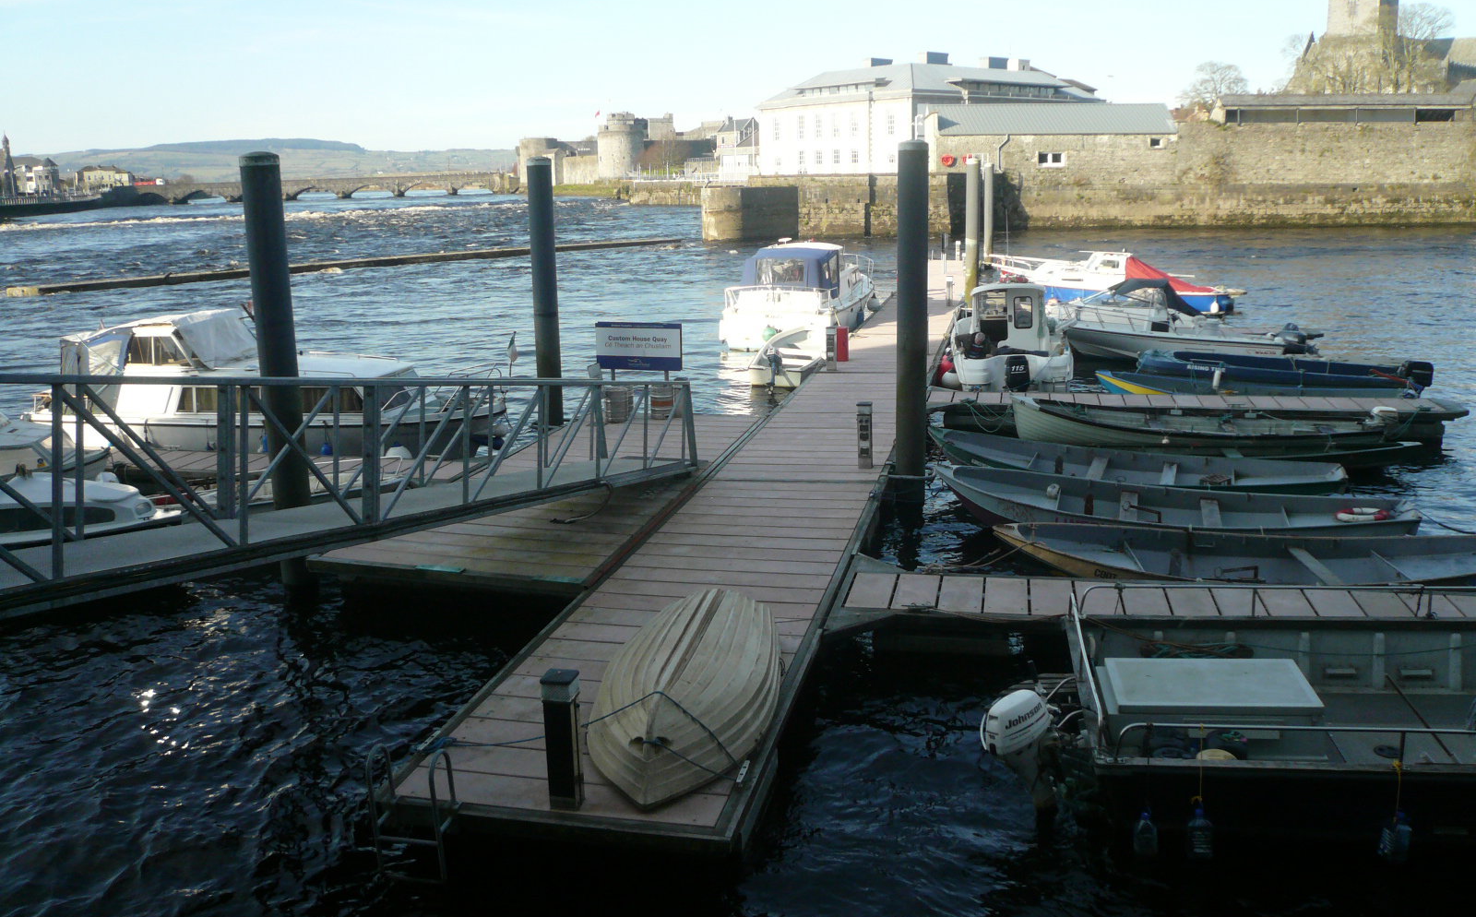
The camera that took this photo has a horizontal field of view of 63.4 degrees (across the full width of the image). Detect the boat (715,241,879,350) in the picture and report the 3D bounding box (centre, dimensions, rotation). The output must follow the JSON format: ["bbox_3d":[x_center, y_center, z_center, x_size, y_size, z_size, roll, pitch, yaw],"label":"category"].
[{"bbox_3d":[2.073,-4.773,34.248,2.800,3.000,7.400,3,14,18],"label":"boat"}]

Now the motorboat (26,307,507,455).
[{"bbox_3d":[-7.505,-1.078,19.782,7.900,2.850,2.700,1,13,12],"label":"motorboat"}]

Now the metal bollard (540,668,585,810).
[{"bbox_3d":[-1.260,2.002,8.515,0.230,1.000,0.230,2,14,13],"label":"metal bollard"}]

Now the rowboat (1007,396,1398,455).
[{"bbox_3d":[7.986,-0.602,20.940,6.150,0.950,1.600,2,14,16],"label":"rowboat"}]

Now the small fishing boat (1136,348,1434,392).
[{"bbox_3d":[10.380,-1.519,22.925,5.200,1.100,1.550,2,14,16],"label":"small fishing boat"}]

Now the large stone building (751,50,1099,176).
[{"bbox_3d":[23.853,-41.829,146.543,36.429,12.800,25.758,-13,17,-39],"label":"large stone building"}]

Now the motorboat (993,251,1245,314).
[{"bbox_3d":[12.540,-5.892,40.424,7.700,2.400,2.500,3,14,19],"label":"motorboat"}]

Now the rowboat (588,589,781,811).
[{"bbox_3d":[-0.408,1.864,10.019,1.380,0.540,3.250,1,14,9],"label":"rowboat"}]

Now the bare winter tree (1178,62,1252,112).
[{"bbox_3d":[65.930,-48.412,166.474,10.000,13.000,10.000,1,13,13],"label":"bare winter tree"}]

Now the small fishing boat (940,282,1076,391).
[{"bbox_3d":[6.421,-2.903,27.833,2.450,2.600,6.100,2,14,13],"label":"small fishing boat"}]

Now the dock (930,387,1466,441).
[{"bbox_3d":[7.352,-0.642,20.002,8.350,0.650,1.250,2,14,14],"label":"dock"}]

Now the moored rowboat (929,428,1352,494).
[{"bbox_3d":[5.316,0.199,16.307,5.400,0.850,1.500,2,14,15],"label":"moored rowboat"}]

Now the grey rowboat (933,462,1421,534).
[{"bbox_3d":[5.192,0.627,14.486,5.500,0.850,1.680,2,14,14],"label":"grey rowboat"}]

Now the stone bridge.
[{"bbox_3d":[-129.585,-87.754,385.000,117.000,7.200,10.000,-1,14,2],"label":"stone bridge"}]

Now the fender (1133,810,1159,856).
[{"bbox_3d":[2.602,2.403,7.620,0.160,0.320,0.160,1,13,13],"label":"fender"}]

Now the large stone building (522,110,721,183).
[{"bbox_3d":[-34.507,-89.315,340.337,48.000,17.500,80.000,-8,15,-25],"label":"large stone building"}]

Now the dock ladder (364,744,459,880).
[{"bbox_3d":[-2.052,2.306,7.574,0.460,1.050,0.320,1,13,13],"label":"dock ladder"}]

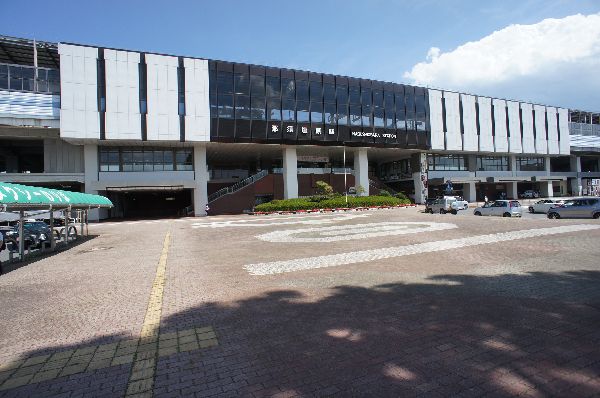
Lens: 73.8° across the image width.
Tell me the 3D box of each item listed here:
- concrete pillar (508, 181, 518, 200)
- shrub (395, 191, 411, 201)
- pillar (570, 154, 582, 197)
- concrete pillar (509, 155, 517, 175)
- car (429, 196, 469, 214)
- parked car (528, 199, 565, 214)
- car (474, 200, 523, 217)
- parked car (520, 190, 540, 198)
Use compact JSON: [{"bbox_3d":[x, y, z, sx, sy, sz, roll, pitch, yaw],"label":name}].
[{"bbox_3d":[49.263,-1.921,92.520,1.692,4.183,1.643,-2,0,-28],"label":"concrete pillar"},{"bbox_3d":[18.311,-0.548,70.491,1.950,1.800,1.900,-2,0,-28],"label":"shrub"},{"bbox_3d":[69.517,-5.542,100.399,1.750,9.900,1.700,-2,0,-28],"label":"pillar"},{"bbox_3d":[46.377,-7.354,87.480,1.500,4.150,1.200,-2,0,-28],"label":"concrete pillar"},{"bbox_3d":[15.587,0.736,42.500,1.600,1.700,3.700,-2,0,-33],"label":"car"},{"bbox_3d":[27.238,0.840,43.000,1.700,1.450,4.400,-2,0,-28],"label":"parked car"},{"bbox_3d":[18.047,0.886,36.500,1.670,1.500,3.850,-2,0,-35],"label":"car"},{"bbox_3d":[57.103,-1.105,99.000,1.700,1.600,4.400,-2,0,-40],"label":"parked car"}]

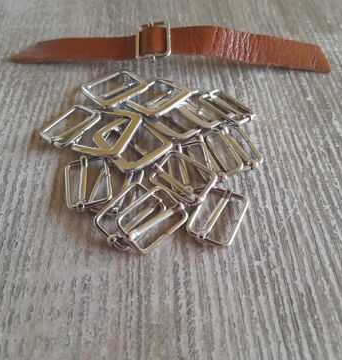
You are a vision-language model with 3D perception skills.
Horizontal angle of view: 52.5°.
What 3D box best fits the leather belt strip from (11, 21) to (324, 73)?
[{"bbox_3d":[-0.002,-0.097,0.247,0.225,0.018,0.032,2,55,2],"label":"leather belt strip"}]

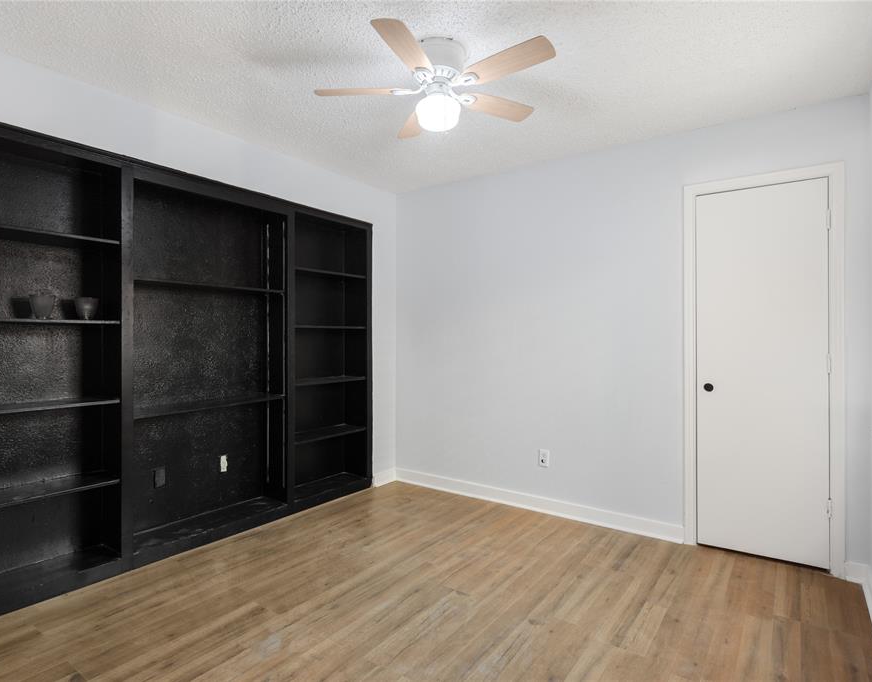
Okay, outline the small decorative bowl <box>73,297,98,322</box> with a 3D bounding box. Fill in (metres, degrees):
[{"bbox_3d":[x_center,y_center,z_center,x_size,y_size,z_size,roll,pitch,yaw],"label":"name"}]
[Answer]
[{"bbox_3d":[-1.840,-0.166,2.395,0.102,0.123,0.102,0,0,39],"label":"small decorative bowl"}]

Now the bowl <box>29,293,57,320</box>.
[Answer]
[{"bbox_3d":[-1.953,-0.162,2.255,0.102,0.128,0.102,0,0,39],"label":"bowl"}]

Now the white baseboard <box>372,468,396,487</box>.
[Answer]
[{"bbox_3d":[-0.437,1.161,3.862,0.018,0.108,0.250,0,0,39],"label":"white baseboard"}]

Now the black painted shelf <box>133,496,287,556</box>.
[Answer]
[{"bbox_3d":[-1.441,1.157,2.879,0.270,0.036,0.944,0,0,39],"label":"black painted shelf"}]

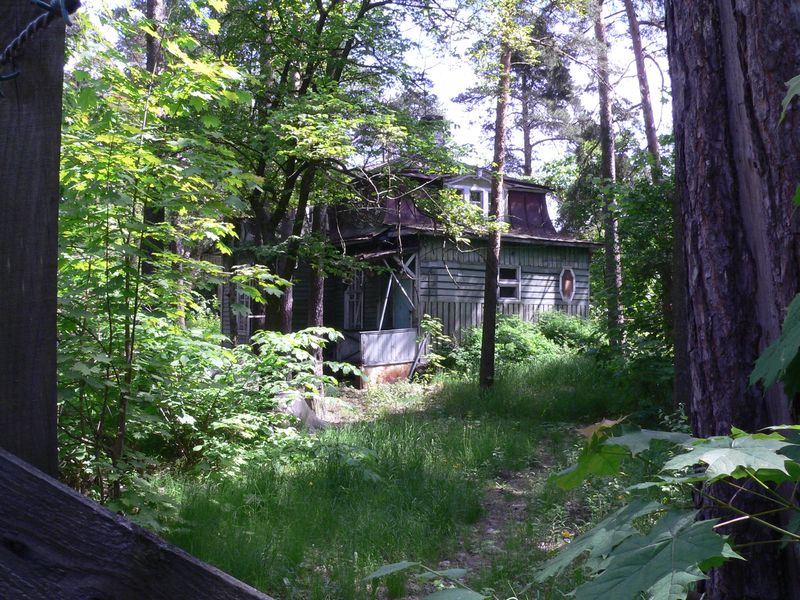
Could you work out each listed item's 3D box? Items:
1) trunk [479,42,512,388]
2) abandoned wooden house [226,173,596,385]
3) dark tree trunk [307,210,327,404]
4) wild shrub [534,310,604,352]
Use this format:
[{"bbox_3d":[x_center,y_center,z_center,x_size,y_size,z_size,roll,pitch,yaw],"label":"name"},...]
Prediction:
[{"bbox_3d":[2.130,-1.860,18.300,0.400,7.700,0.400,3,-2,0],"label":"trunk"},{"bbox_3d":[-0.210,-0.900,25.300,7.750,6.300,9.600,1,-2,-33],"label":"abandoned wooden house"},{"bbox_3d":[-1.530,0.070,15.600,0.280,3.800,0.280,0,-2,0],"label":"dark tree trunk"},{"bbox_3d":[4.430,0.860,21.900,1.600,1.150,1.300,1,-2,-33],"label":"wild shrub"}]

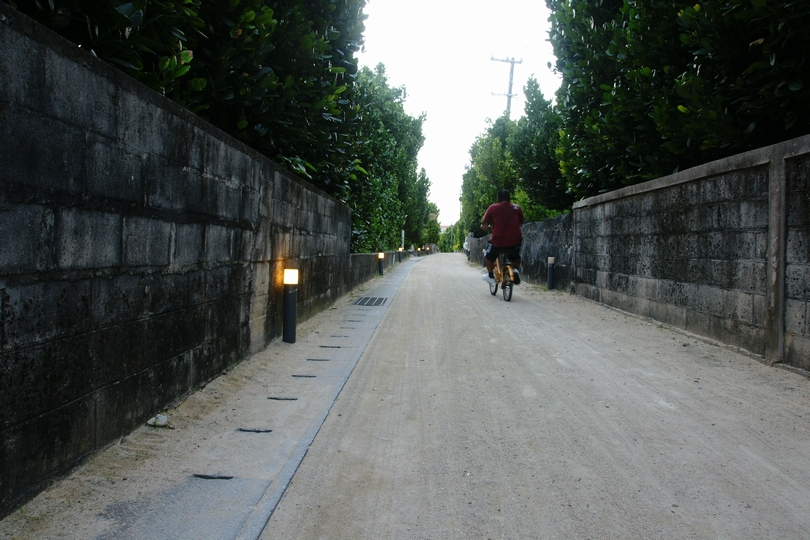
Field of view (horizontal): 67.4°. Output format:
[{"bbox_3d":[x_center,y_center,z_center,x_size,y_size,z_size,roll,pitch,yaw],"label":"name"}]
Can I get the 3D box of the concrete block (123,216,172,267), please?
[{"bbox_3d":[-1.078,-0.110,2.389,0.150,0.189,0.413,1,2,1],"label":"concrete block"}]

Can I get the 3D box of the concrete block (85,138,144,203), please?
[{"bbox_3d":[-1.096,-0.353,2.150,0.165,0.203,0.405,0,2,2],"label":"concrete block"}]

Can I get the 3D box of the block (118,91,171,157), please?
[{"bbox_3d":[-1.087,-0.561,2.362,0.165,0.190,0.405,0,2,2],"label":"block"}]

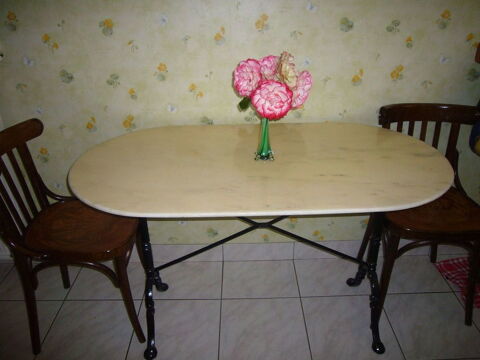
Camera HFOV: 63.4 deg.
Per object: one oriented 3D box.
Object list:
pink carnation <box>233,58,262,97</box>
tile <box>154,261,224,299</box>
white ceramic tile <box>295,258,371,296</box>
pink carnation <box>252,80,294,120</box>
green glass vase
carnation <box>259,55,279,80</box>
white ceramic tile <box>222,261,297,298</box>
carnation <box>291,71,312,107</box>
[{"bbox_3d":[0.022,-0.304,1.151,0.100,0.112,0.068,12,4,23],"label":"pink carnation"},{"bbox_3d":[-0.253,0.462,1.805,0.340,0.010,0.254,-1,28,0],"label":"tile"},{"bbox_3d":[0.427,0.451,1.808,0.340,0.010,0.254,-1,28,0],"label":"white ceramic tile"},{"bbox_3d":[0.091,-0.234,1.143,0.122,0.118,0.070,-2,5,-3],"label":"pink carnation"},{"bbox_3d":[0.079,-0.151,1.232,0.060,0.175,0.060,-1,28,0],"label":"green glass vase"},{"bbox_3d":[0.094,-0.344,1.198,0.092,0.090,0.068,3,-5,6],"label":"carnation"},{"bbox_3d":[0.087,0.456,1.807,0.340,0.010,0.254,-1,28,0],"label":"white ceramic tile"},{"bbox_3d":[0.185,-0.280,1.199,0.065,0.112,0.105,-3,22,36],"label":"carnation"}]

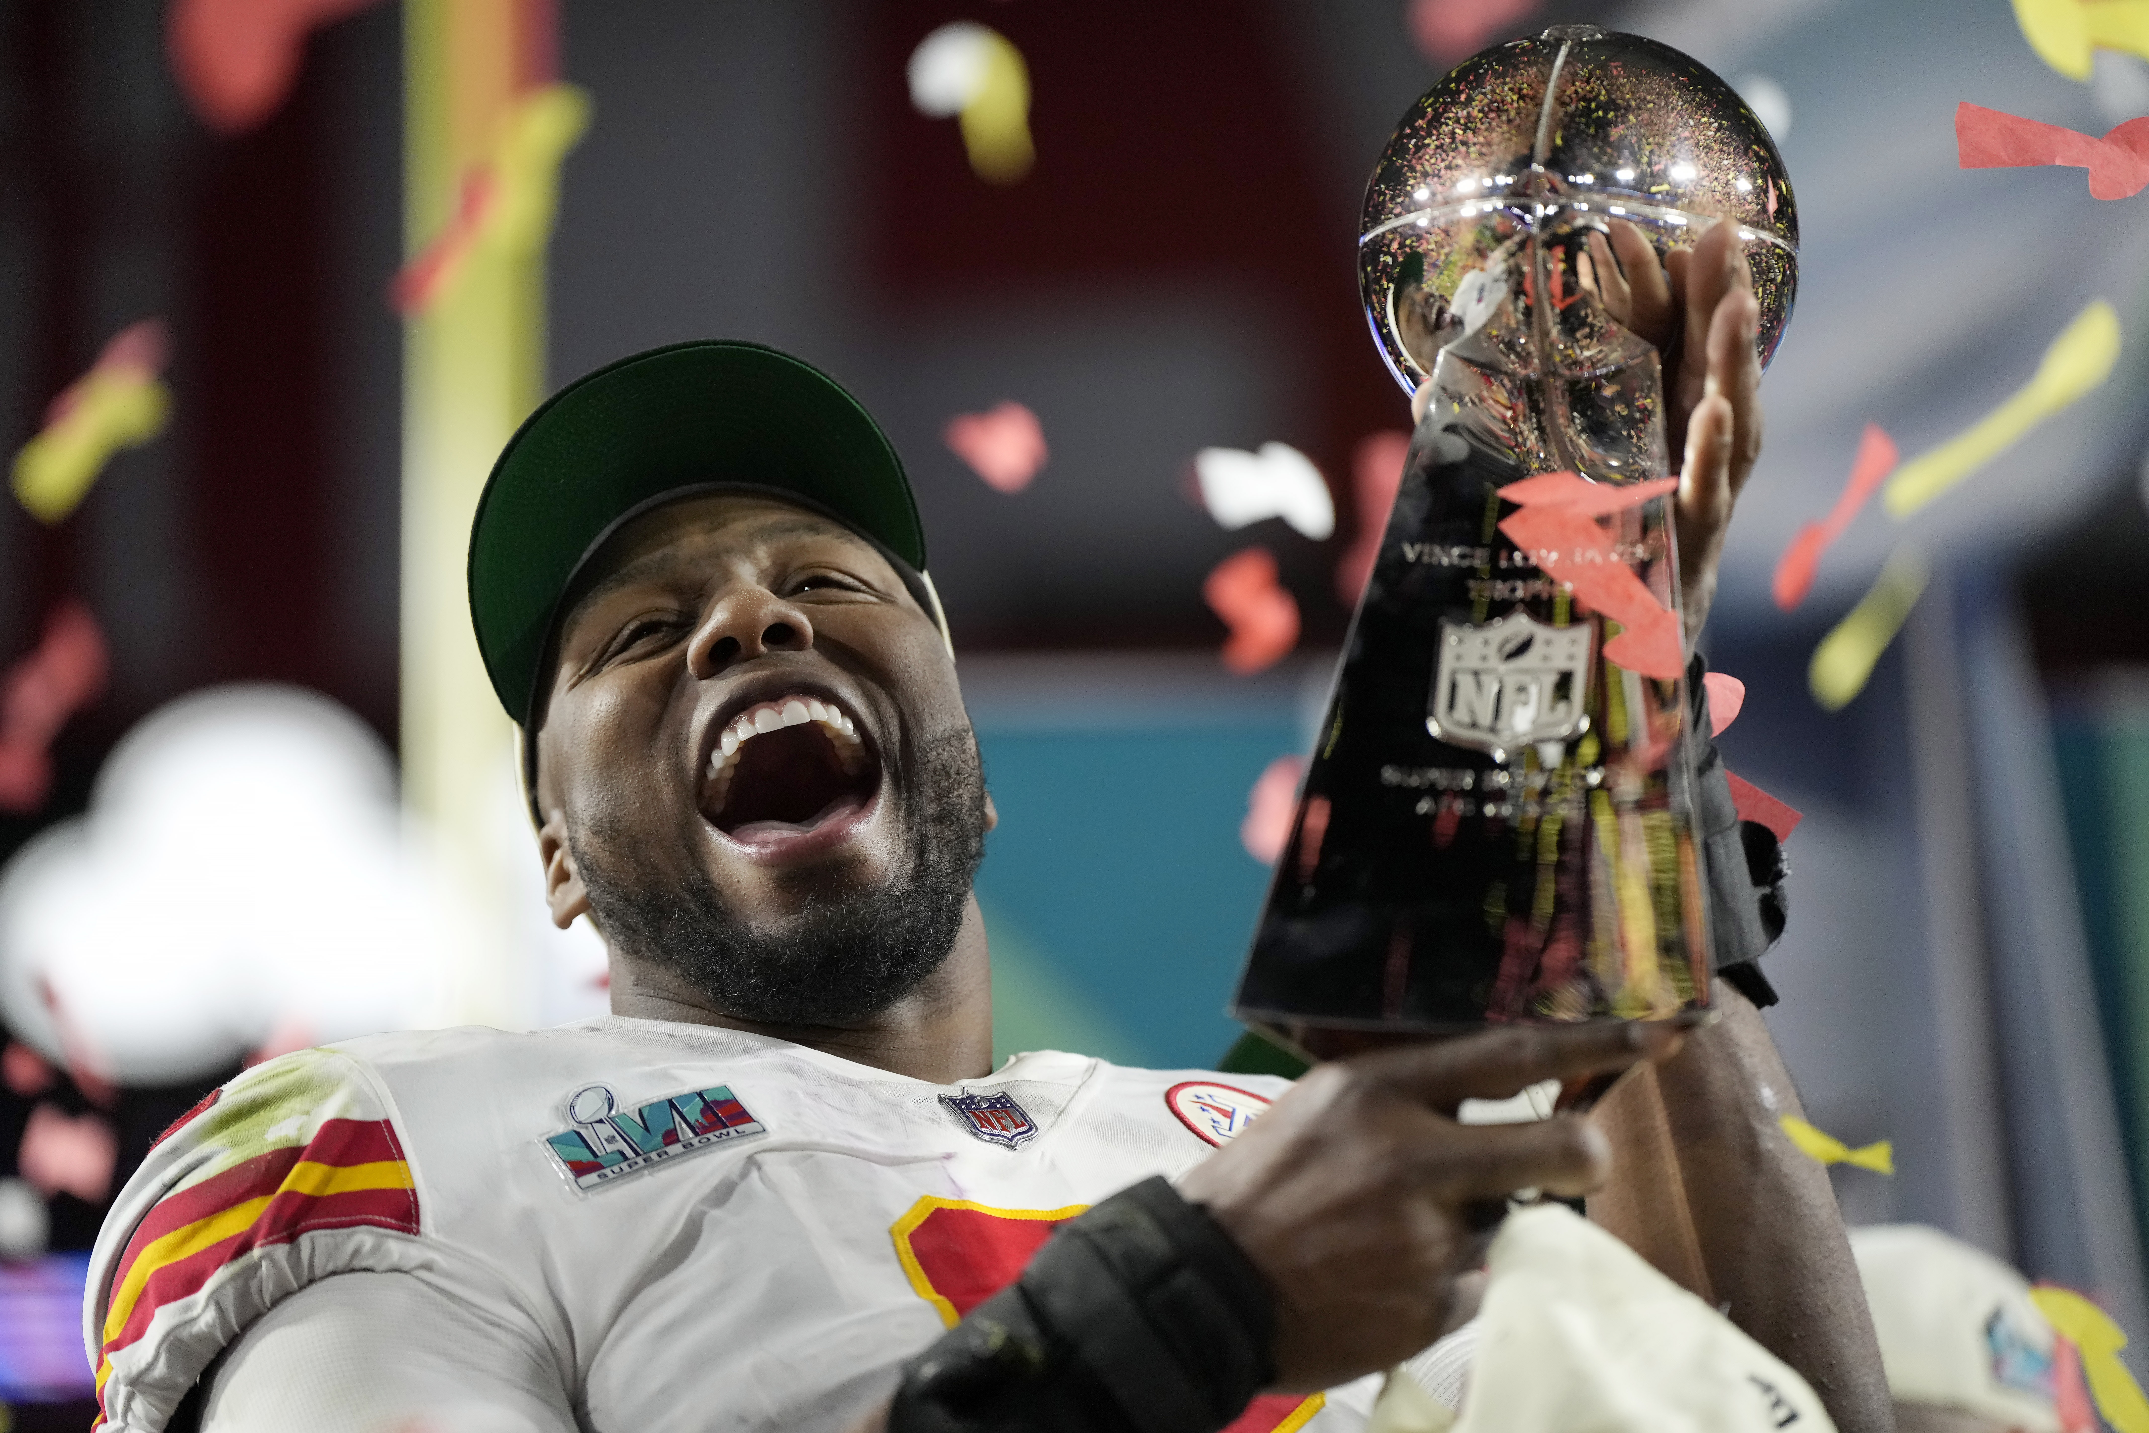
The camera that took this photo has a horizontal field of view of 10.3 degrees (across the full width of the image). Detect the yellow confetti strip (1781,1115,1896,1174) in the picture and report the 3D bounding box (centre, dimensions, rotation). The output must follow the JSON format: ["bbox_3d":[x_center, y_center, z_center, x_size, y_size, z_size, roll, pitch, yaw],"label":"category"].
[{"bbox_3d":[0.282,0.159,4.420,0.043,0.016,0.012,20,-6,2],"label":"yellow confetti strip"}]

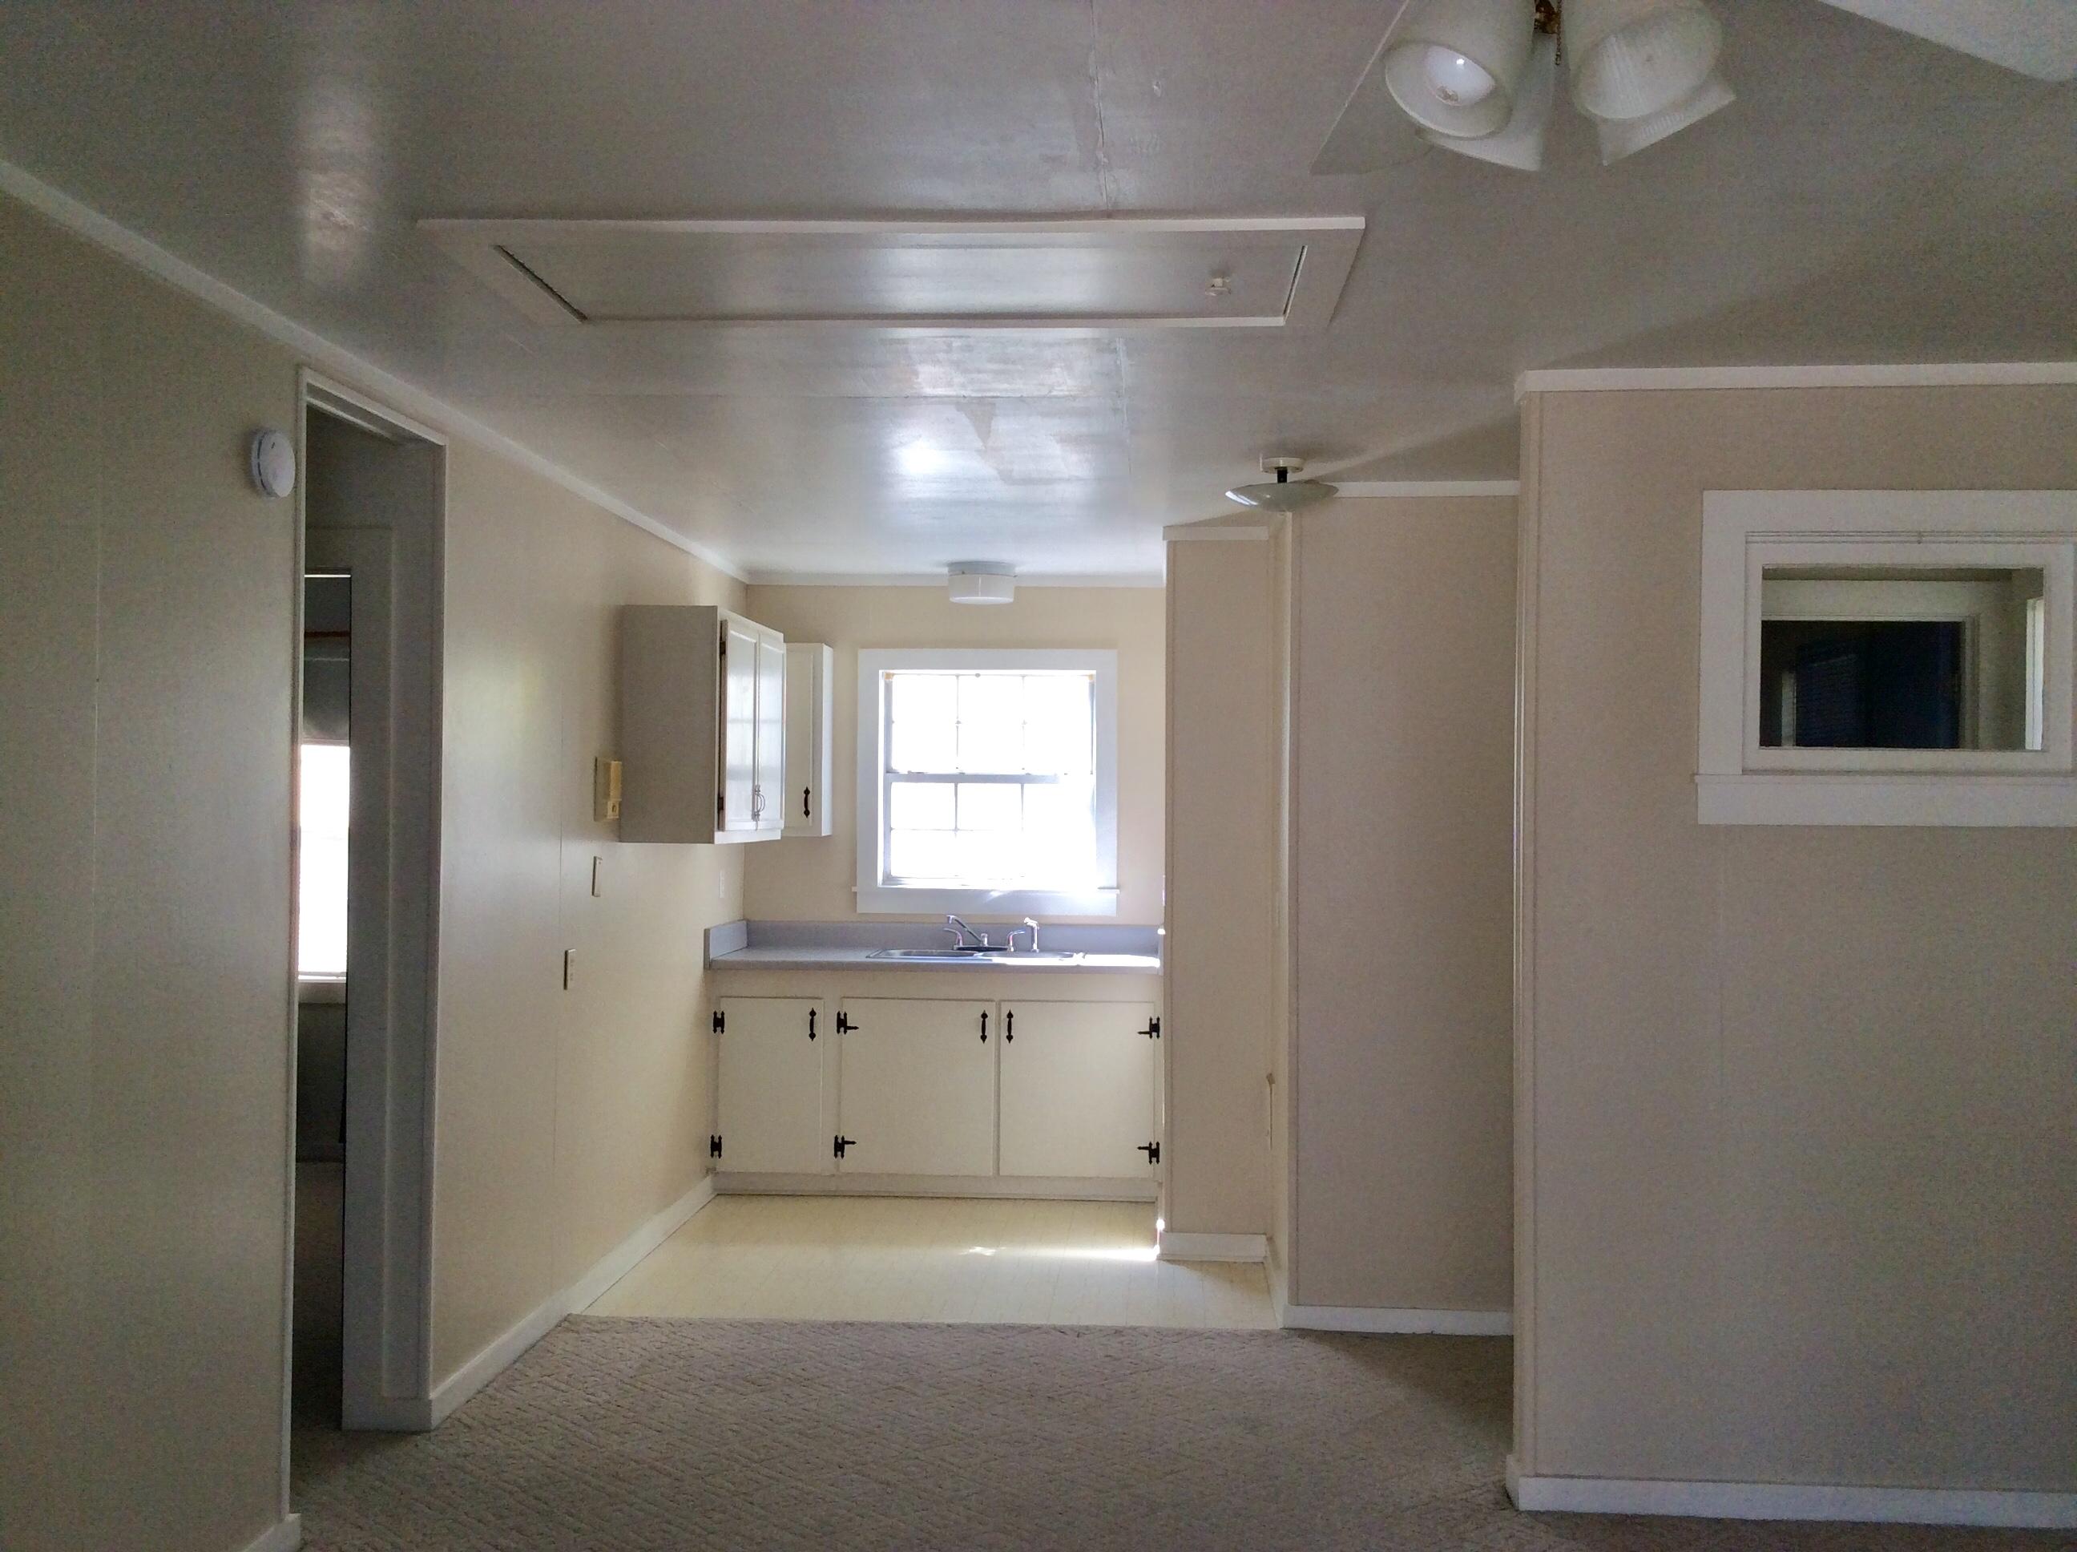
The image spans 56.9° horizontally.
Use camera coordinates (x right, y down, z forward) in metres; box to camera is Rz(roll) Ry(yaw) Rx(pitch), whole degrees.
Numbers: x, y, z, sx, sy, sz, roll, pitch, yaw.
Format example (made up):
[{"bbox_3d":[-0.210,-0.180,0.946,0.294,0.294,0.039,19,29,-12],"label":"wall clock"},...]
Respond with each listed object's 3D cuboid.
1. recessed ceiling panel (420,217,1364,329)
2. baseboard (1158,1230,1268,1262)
[{"bbox_3d":[-0.220,-0.875,3.397,1.518,0.023,0.655,0,-1,4],"label":"recessed ceiling panel"},{"bbox_3d":[0.593,1.579,6.441,0.342,0.104,0.020,1,-1,4],"label":"baseboard"}]

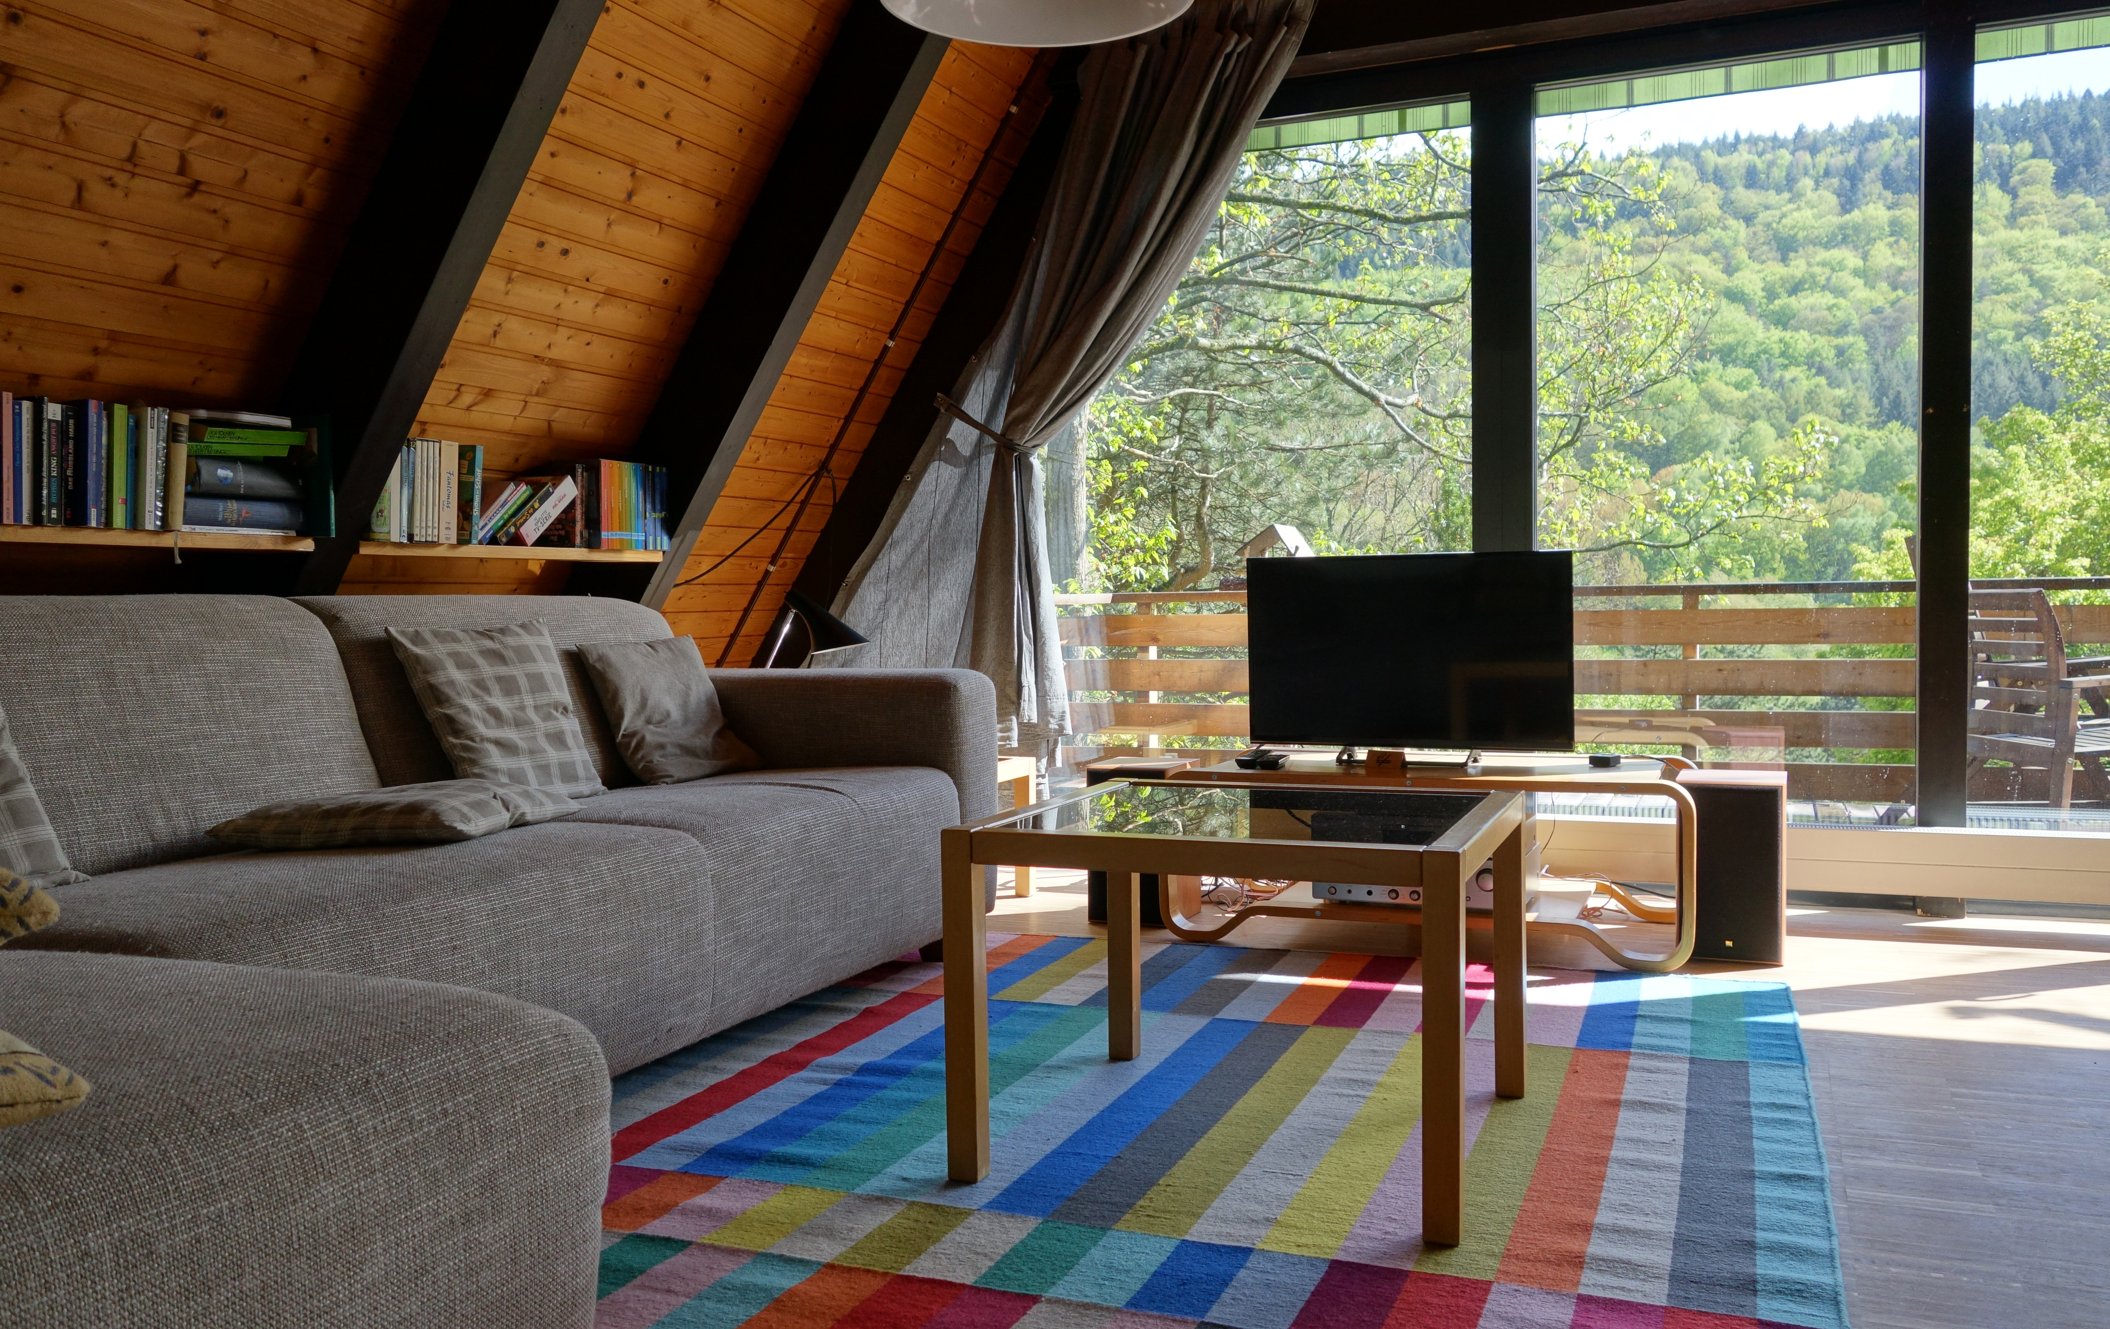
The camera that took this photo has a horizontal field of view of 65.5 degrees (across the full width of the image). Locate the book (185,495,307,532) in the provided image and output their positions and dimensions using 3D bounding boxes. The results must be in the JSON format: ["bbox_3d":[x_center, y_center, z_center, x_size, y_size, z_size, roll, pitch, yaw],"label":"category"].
[{"bbox_3d":[-1.414,-0.248,2.748,0.165,0.047,0.239,0,3,22],"label":"book"}]

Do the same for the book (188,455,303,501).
[{"bbox_3d":[-1.406,-0.308,2.755,0.155,0.060,0.218,0,3,22],"label":"book"}]

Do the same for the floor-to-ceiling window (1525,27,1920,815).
[{"bbox_3d":[1.641,-0.521,4.049,0.883,1.895,0.080,0,3,22],"label":"floor-to-ceiling window"}]

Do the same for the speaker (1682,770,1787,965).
[{"bbox_3d":[1.444,0.425,3.510,0.202,0.370,0.259,0,3,22],"label":"speaker"}]

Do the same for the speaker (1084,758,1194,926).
[{"bbox_3d":[0.222,0.425,3.979,0.196,0.369,0.263,0,3,22],"label":"speaker"}]

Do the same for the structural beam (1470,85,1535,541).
[{"bbox_3d":[1.168,-0.472,4.248,0.156,2.030,0.100,0,3,22],"label":"structural beam"}]

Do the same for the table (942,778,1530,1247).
[{"bbox_3d":[0.293,0.442,2.371,0.673,0.473,0.664,0,3,21],"label":"table"}]

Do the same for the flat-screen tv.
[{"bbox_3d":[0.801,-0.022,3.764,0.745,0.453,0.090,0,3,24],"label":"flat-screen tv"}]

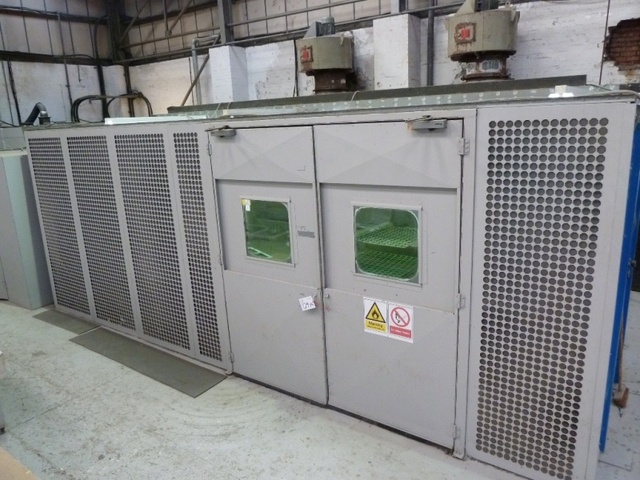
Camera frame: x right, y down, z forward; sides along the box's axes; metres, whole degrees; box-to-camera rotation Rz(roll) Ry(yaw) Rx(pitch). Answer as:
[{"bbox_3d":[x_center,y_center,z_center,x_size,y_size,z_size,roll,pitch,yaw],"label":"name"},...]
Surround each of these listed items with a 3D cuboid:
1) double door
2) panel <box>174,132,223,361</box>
[{"bbox_3d":[0.009,0.221,2.834,1.706,1.789,0.060,7,17,34],"label":"double door"},{"bbox_3d":[-0.888,0.084,3.428,0.257,1.731,0.030,7,17,34],"label":"panel"}]

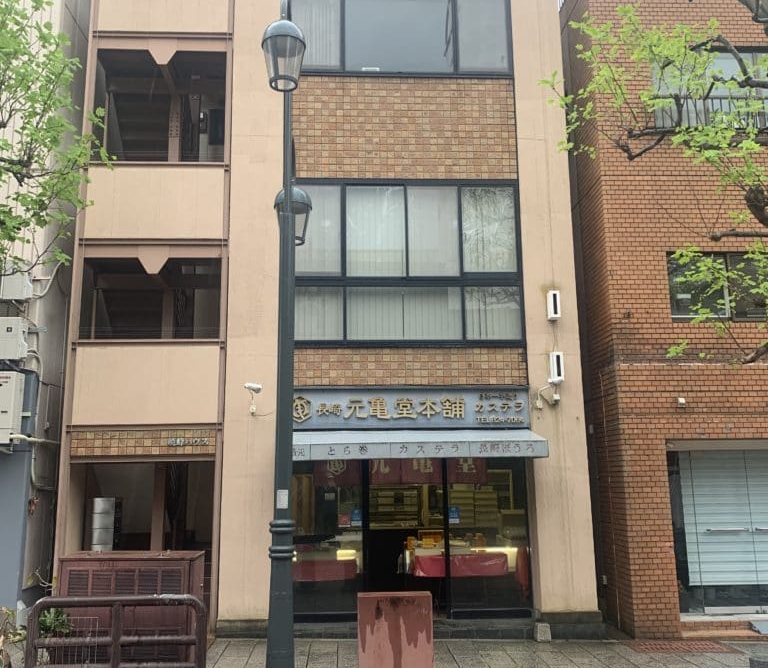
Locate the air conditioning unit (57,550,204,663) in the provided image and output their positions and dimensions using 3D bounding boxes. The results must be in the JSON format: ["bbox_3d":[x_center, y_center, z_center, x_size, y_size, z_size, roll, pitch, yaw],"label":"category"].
[{"bbox_3d":[-2.225,2.447,6.834,1.130,0.920,0.640,0,-11,-3],"label":"air conditioning unit"}]

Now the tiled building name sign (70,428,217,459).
[{"bbox_3d":[-2.960,1.351,9.515,1.759,0.320,0.100,0,-11,-3],"label":"tiled building name sign"}]

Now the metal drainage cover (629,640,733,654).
[{"bbox_3d":[3.604,3.810,9.310,1.200,0.050,0.680,2,-10,-3],"label":"metal drainage cover"}]

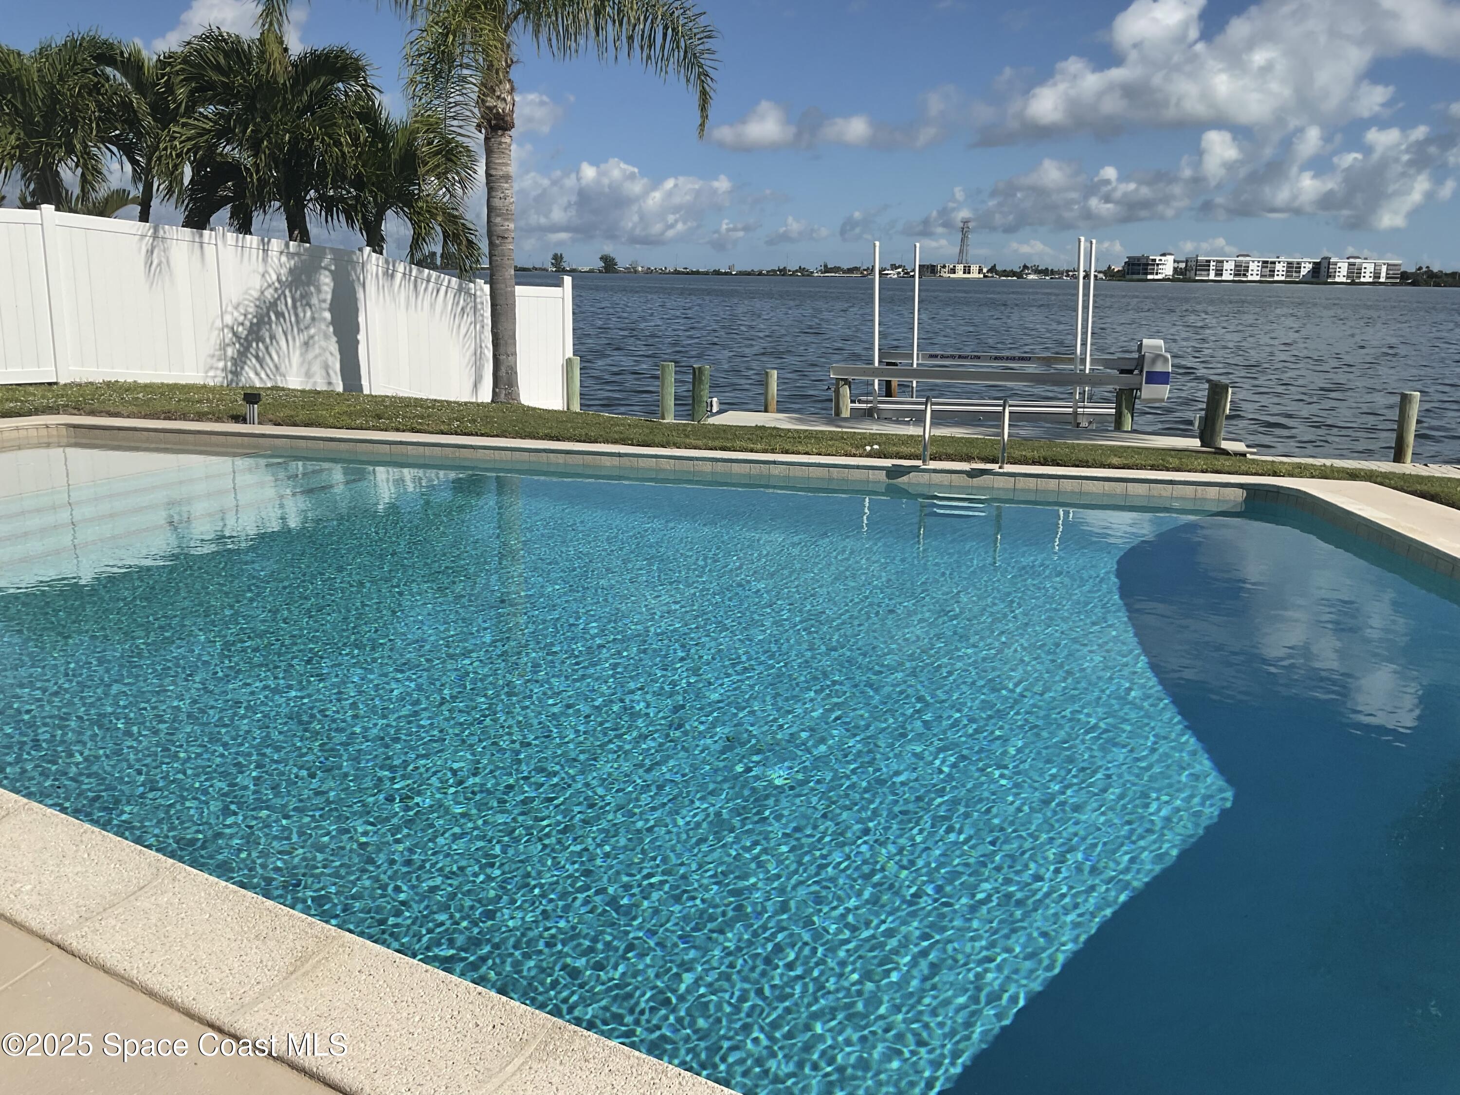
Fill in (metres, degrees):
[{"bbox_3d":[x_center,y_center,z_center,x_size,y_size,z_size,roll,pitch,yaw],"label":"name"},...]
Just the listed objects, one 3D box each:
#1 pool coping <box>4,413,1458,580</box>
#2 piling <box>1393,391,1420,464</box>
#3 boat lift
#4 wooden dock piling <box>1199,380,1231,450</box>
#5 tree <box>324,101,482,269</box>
[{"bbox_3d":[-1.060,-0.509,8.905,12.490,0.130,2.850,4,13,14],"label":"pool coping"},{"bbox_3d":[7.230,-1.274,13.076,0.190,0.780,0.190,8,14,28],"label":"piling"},{"bbox_3d":[3.781,-2.926,16.618,4.150,2.420,3.650,5,13,17],"label":"boat lift"},{"bbox_3d":[5.322,-1.459,13.410,0.240,0.700,0.240,6,14,21],"label":"wooden dock piling"},{"bbox_3d":[-4.684,-4.266,17.504,2.300,4.030,2.300,-3,13,-14],"label":"tree"}]

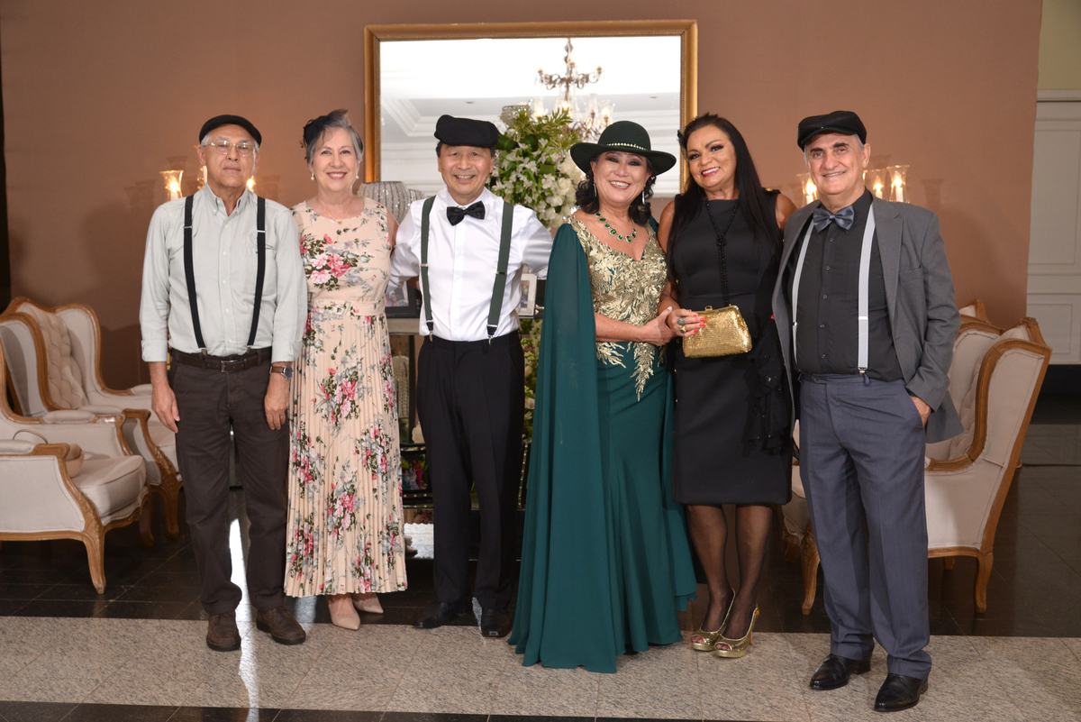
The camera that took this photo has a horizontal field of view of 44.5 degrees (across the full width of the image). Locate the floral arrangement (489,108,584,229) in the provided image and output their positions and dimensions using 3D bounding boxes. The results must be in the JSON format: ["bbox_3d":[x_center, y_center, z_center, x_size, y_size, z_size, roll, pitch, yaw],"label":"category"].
[{"bbox_3d":[-0.034,-0.949,6.610,0.500,0.640,0.450,0,8,5],"label":"floral arrangement"}]

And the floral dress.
[{"bbox_3d":[-0.697,0.114,4.590,0.460,1.360,0.380,-2,8,-10],"label":"floral dress"}]

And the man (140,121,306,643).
[{"bbox_3d":[-1.027,0.064,4.369,0.560,1.730,0.360,-2,8,-13],"label":"man"}]

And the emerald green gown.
[{"bbox_3d":[0.203,0.235,4.265,0.600,1.400,0.500,-2,8,-12],"label":"emerald green gown"}]

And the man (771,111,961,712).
[{"bbox_3d":[0.955,0.129,3.842,0.570,1.710,0.380,5,9,36],"label":"man"}]

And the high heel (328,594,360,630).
[{"bbox_3d":[-0.664,0.844,4.597,0.080,0.125,0.230,-4,8,-25],"label":"high heel"}]

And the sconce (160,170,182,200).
[{"bbox_3d":[-1.962,-0.921,7.012,0.120,0.200,0.130,0,8,5],"label":"sconce"}]

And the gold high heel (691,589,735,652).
[{"bbox_3d":[0.576,0.858,4.341,0.083,0.140,0.205,5,9,38],"label":"gold high heel"}]

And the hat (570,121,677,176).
[{"bbox_3d":[0.255,-0.650,4.033,0.325,0.135,0.335,6,-8,-4],"label":"hat"}]

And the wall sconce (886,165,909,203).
[{"bbox_3d":[1.809,-0.898,6.691,0.120,0.200,0.130,0,8,5],"label":"wall sconce"}]

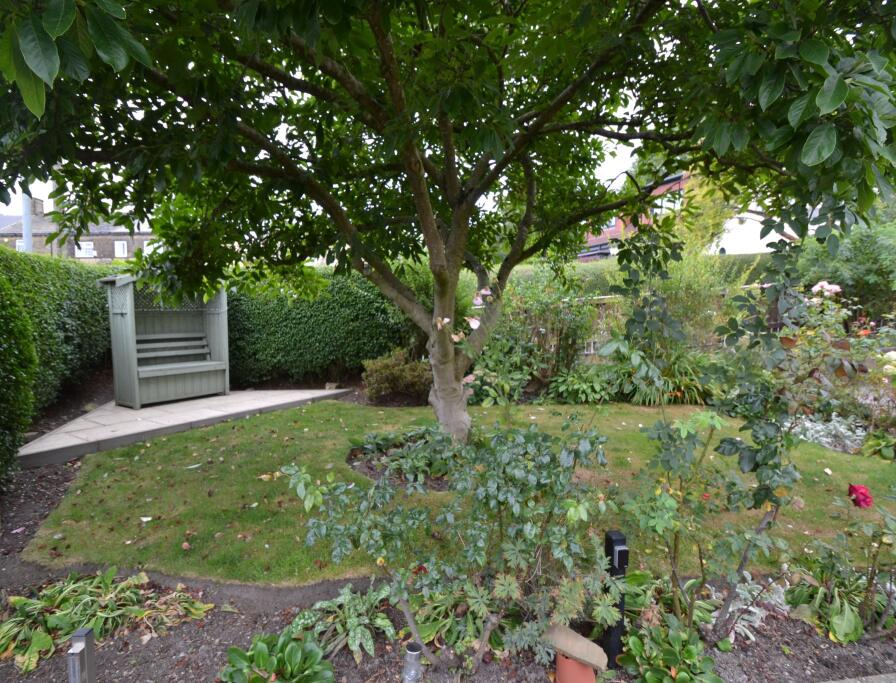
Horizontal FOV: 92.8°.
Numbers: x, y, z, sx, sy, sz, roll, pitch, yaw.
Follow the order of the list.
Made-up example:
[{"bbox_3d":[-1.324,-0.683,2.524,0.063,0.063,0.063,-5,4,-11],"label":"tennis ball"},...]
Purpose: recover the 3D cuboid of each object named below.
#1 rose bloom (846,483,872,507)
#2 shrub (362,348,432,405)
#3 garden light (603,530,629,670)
[{"bbox_3d":[1.760,0.660,1.820,0.080,0.088,0.078,-2,4,-30],"label":"rose bloom"},{"bbox_3d":[-0.775,0.530,7.100,1.300,0.860,1.100,0,4,0],"label":"shrub"},{"bbox_3d":[0.690,1.055,1.755,0.060,0.570,0.085,0,4,-9],"label":"garden light"}]

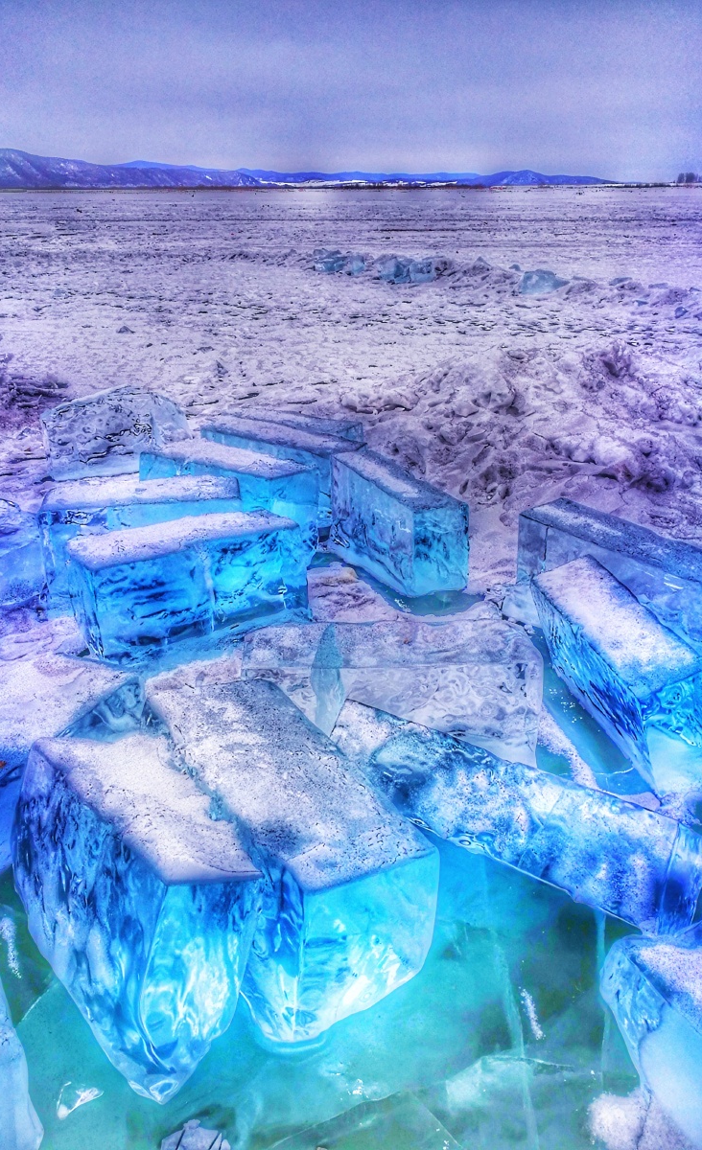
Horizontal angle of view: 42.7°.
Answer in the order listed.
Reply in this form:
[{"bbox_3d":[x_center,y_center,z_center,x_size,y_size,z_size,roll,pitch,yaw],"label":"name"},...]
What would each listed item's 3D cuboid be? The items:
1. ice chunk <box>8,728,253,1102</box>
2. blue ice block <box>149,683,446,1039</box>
[{"bbox_3d":[-0.435,0.638,1.836,0.223,0.398,0.638,-3,14,-38],"label":"ice chunk"},{"bbox_3d":[-0.170,0.575,2.025,0.313,0.339,0.751,-9,25,-32],"label":"blue ice block"}]

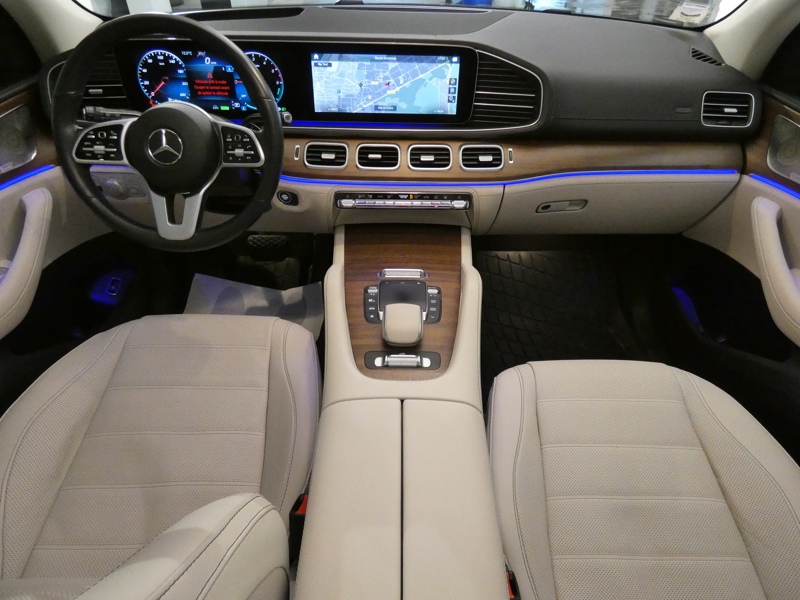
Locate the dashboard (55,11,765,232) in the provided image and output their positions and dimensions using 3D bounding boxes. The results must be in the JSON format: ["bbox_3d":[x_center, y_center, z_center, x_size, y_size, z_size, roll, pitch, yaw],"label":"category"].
[{"bbox_3d":[-0.001,-0.443,1.139,1.500,0.440,0.480,0,38,0],"label":"dashboard"}]

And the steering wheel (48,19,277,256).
[{"bbox_3d":[-0.387,-0.272,0.796,0.378,0.378,0.100,0,16,-1],"label":"steering wheel"}]

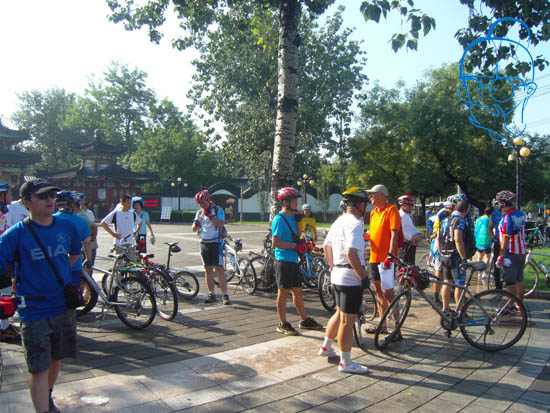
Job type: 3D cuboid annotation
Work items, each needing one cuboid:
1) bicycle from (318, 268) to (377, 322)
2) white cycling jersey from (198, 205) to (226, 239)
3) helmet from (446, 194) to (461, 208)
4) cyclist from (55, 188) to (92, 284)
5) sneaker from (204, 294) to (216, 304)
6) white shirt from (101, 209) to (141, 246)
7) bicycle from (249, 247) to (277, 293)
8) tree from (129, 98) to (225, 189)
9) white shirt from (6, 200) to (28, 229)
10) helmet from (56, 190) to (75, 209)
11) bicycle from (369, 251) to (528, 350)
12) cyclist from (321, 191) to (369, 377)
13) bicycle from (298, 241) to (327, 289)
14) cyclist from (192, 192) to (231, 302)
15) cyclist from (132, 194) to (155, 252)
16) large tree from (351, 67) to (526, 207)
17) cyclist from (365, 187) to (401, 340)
[{"bbox_3d":[0.994,1.110,6.100,0.580,1.020,1.650,0,0,-30],"label":"bicycle"},{"bbox_3d":[-1.020,0.265,7.150,0.480,0.600,0.320,1,2,25],"label":"white cycling jersey"},{"bbox_3d":[2.863,-0.088,7.100,0.210,0.180,0.280,0,0,37],"label":"helmet"},{"bbox_3d":[-2.420,0.710,5.300,0.580,1.780,0.420,0,0,6],"label":"cyclist"},{"bbox_3d":[-1.046,1.506,7.220,0.110,0.110,0.280,0,0,38],"label":"sneaker"},{"bbox_3d":[-2.640,0.360,7.600,0.620,0.660,0.300,0,0,-7],"label":"white shirt"},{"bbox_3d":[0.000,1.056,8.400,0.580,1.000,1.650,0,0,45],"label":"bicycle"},{"bbox_3d":[-10.161,-4.954,45.000,9.800,12.300,9.000,0,0,0],"label":"tree"},{"bbox_3d":[-3.645,0.273,6.400,0.500,0.680,0.320,0,0,37],"label":"white shirt"},{"bbox_3d":[-2.548,-0.091,5.400,0.210,0.180,0.280,0,0,-12],"label":"helmet"},{"bbox_3d":[1.910,1.061,4.870,1.640,1.020,0.540,0,0,6],"label":"bicycle"},{"bbox_3d":[0.705,0.730,4.450,0.450,1.760,0.550,0,0,-40],"label":"cyclist"},{"bbox_3d":[0.530,1.100,8.700,1.700,1.030,0.580,0,0,-44],"label":"bicycle"},{"bbox_3d":[-1.020,0.666,7.150,0.600,1.790,0.480,0,0,18],"label":"cyclist"},{"bbox_3d":[-2.760,0.689,9.100,0.520,1.730,0.380,0,0,-6],"label":"cyclist"},{"bbox_3d":[9.900,-3.600,27.000,10.800,10.400,9.500,0,0,0],"label":"large tree"},{"bbox_3d":[1.329,0.686,5.450,0.420,1.800,0.520,0,0,-29],"label":"cyclist"}]

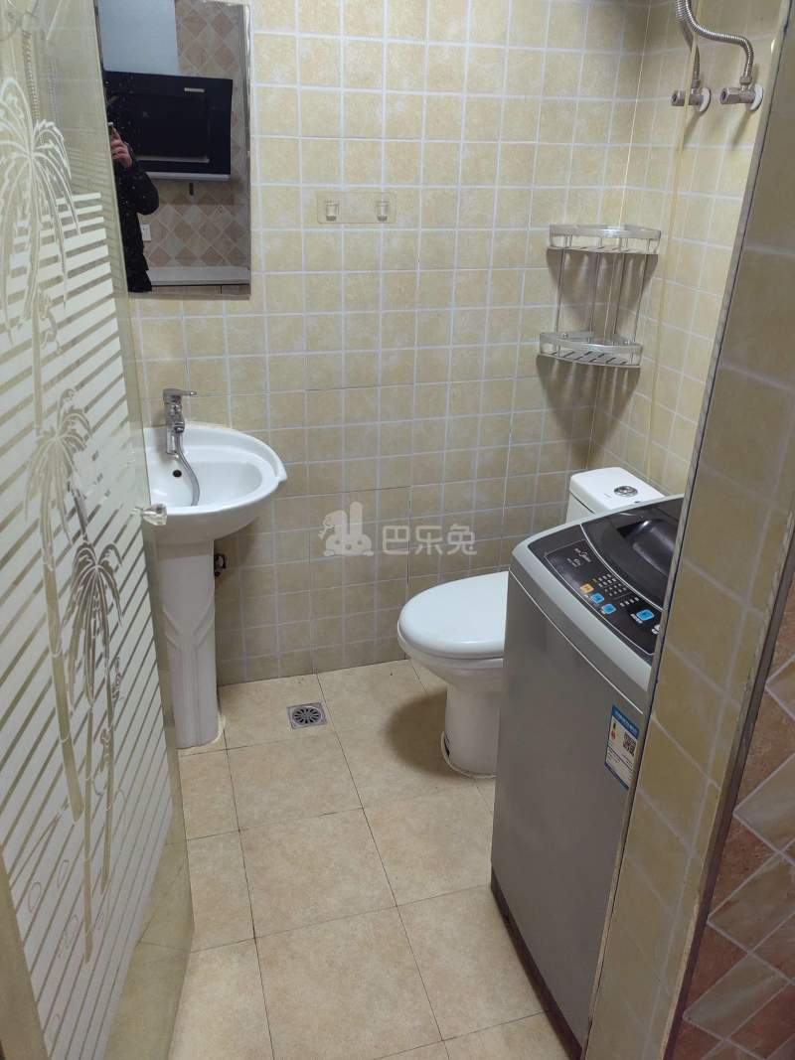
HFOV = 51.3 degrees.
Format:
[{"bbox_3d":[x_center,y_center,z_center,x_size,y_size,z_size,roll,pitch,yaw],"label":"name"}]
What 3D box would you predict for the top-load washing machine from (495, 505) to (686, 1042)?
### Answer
[{"bbox_3d":[0.506,0.450,1.502,0.525,0.920,0.500,-6,26,-15],"label":"top-load washing machine"}]

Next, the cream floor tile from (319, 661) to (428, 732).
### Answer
[{"bbox_3d":[-0.061,0.487,2.442,0.300,0.010,0.279,-6,26,-15],"label":"cream floor tile"}]

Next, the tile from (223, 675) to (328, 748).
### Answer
[{"bbox_3d":[-0.349,0.516,2.364,0.300,0.010,0.279,-6,26,-15],"label":"tile"}]

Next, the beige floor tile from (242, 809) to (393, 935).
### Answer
[{"bbox_3d":[-0.189,0.769,1.875,0.300,0.010,0.300,-6,26,-15],"label":"beige floor tile"}]

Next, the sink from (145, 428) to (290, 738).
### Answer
[{"bbox_3d":[-0.510,0.199,2.060,0.447,0.816,0.450,-6,26,-15],"label":"sink"}]

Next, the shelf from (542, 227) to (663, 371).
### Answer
[{"bbox_3d":[0.523,-0.610,2.171,0.205,0.345,0.205,-6,26,-15],"label":"shelf"}]

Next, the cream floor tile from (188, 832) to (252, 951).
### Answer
[{"bbox_3d":[-0.474,0.791,1.778,0.300,0.010,0.299,-6,26,-15],"label":"cream floor tile"}]

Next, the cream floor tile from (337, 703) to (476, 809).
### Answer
[{"bbox_3d":[0.017,0.613,2.215,0.300,0.010,0.300,-6,26,-15],"label":"cream floor tile"}]

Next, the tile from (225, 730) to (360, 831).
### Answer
[{"bbox_3d":[-0.269,0.637,2.114,0.300,0.010,0.299,-6,26,-15],"label":"tile"}]

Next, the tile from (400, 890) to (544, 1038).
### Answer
[{"bbox_3d":[0.185,0.857,1.676,0.300,0.010,0.299,-6,26,-15],"label":"tile"}]

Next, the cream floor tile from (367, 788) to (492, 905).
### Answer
[{"bbox_3d":[0.101,0.739,1.954,0.300,0.010,0.300,-6,26,-15],"label":"cream floor tile"}]

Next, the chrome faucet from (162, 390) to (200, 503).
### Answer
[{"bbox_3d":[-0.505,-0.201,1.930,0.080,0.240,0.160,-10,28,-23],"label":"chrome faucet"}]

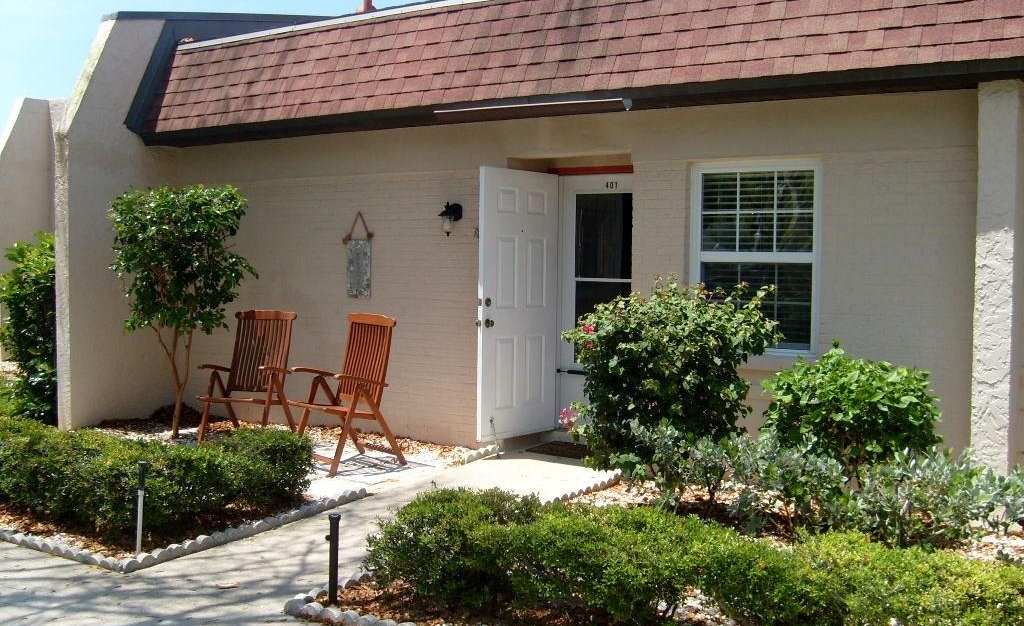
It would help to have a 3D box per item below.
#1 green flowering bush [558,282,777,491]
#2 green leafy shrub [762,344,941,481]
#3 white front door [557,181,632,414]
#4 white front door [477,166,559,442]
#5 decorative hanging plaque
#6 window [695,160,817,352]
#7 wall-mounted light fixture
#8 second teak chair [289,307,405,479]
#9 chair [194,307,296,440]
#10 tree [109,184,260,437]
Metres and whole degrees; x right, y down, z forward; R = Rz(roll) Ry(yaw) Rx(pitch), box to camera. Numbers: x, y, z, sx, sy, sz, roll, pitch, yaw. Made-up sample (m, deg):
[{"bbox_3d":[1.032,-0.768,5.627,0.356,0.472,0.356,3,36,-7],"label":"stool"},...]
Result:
[{"bbox_3d":[1.029,0.477,6.720,1.360,1.420,1.200,3,4,33],"label":"green flowering bush"},{"bbox_3d":[2.049,0.679,6.250,1.060,1.000,0.950,3,4,33],"label":"green leafy shrub"},{"bbox_3d":[0.798,-0.070,8.362,0.900,2.090,0.050,3,4,33],"label":"white front door"},{"bbox_3d":[0.046,-0.076,8.257,0.050,2.090,0.900,3,4,41],"label":"white front door"},{"bbox_3d":[-1.333,-0.502,8.857,0.310,0.735,0.030,3,4,33],"label":"decorative hanging plaque"},{"bbox_3d":[1.649,-0.378,7.075,0.930,1.270,0.100,3,4,33],"label":"window"},{"bbox_3d":[-0.491,-0.748,8.204,0.140,0.270,0.200,3,4,33],"label":"wall-mounted light fixture"},{"bbox_3d":[-1.209,0.567,7.502,0.690,1.070,0.590,-2,4,-43],"label":"second teak chair"},{"bbox_3d":[-2.046,0.537,8.058,0.590,1.070,0.690,2,3,16],"label":"chair"},{"bbox_3d":[-2.711,-0.012,8.544,1.180,2.070,1.100,3,4,33],"label":"tree"}]

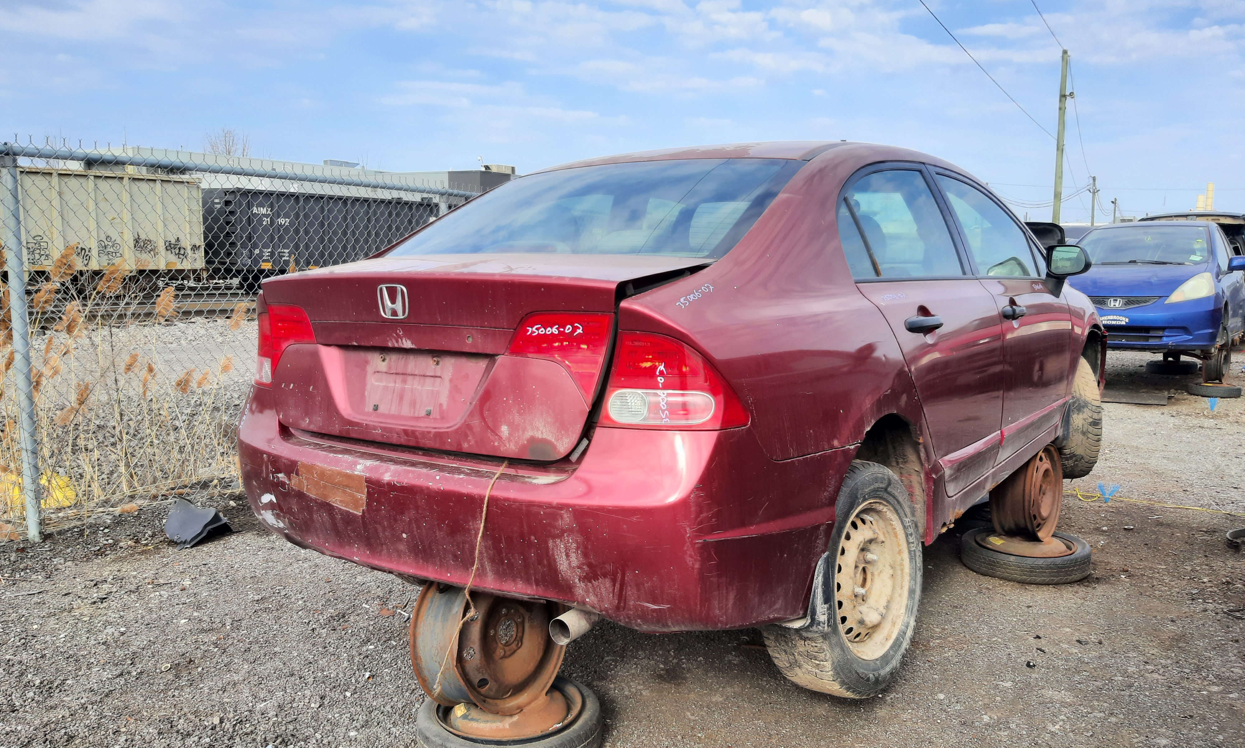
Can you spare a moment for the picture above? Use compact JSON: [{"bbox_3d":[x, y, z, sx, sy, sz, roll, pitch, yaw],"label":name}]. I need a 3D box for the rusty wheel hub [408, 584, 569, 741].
[{"bbox_3d":[-0.367,0.729,2.619,0.190,0.415,0.415,-8,0,40],"label":"rusty wheel hub"}]

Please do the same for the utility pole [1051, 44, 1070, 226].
[{"bbox_3d":[15.179,-6.747,32.508,0.290,8.700,0.290,0,7,0],"label":"utility pole"}]

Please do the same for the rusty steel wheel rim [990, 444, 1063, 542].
[{"bbox_3d":[1.737,0.496,4.008,0.165,0.415,0.415,2,6,45],"label":"rusty steel wheel rim"}]

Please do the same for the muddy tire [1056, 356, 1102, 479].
[{"bbox_3d":[2.185,0.212,4.640,0.200,0.620,0.620,1,7,8],"label":"muddy tire"}]

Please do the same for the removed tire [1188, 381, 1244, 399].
[{"bbox_3d":[6.108,0.169,9.650,0.500,0.120,0.500,0,7,0],"label":"removed tire"}]

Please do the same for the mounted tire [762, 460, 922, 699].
[{"bbox_3d":[0.590,0.531,2.473,0.205,0.616,0.616,-2,4,40],"label":"mounted tire"}]

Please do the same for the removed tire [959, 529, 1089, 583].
[{"bbox_3d":[1.745,0.776,4.054,0.525,0.122,0.525,0,7,0],"label":"removed tire"}]

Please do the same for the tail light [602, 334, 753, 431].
[{"bbox_3d":[0.110,0.014,1.869,0.280,0.210,0.190,2,7,23],"label":"tail light"}]

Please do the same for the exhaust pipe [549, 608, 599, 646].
[{"bbox_3d":[-0.096,0.536,2.050,0.058,0.058,0.160,4,8,35],"label":"exhaust pipe"}]

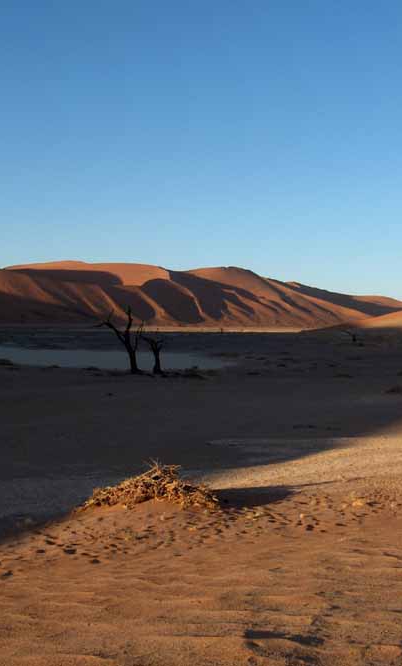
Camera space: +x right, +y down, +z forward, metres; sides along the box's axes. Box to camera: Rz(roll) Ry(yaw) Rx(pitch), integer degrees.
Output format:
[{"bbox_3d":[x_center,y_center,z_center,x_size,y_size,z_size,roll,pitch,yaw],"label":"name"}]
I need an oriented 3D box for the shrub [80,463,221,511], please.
[{"bbox_3d":[-0.670,1.980,13.300,1.830,0.540,1.400,0,1,0],"label":"shrub"}]

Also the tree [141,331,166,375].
[{"bbox_3d":[-2.940,1.210,62.000,1.480,2.730,1.300,0,1,0],"label":"tree"}]

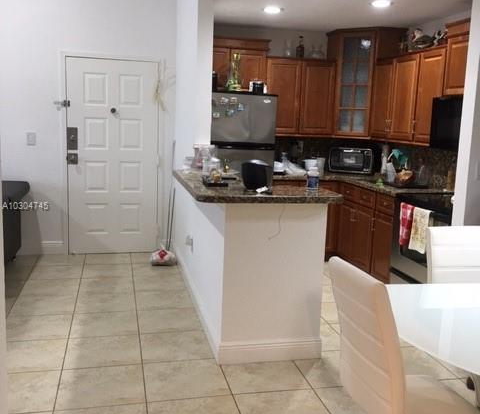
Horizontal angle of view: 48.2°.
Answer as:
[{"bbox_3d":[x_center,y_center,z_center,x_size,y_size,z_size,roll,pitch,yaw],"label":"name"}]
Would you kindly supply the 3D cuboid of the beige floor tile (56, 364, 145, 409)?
[{"bbox_3d":[-0.761,0.991,2.963,0.455,0.010,0.451,-1,9,-13],"label":"beige floor tile"}]

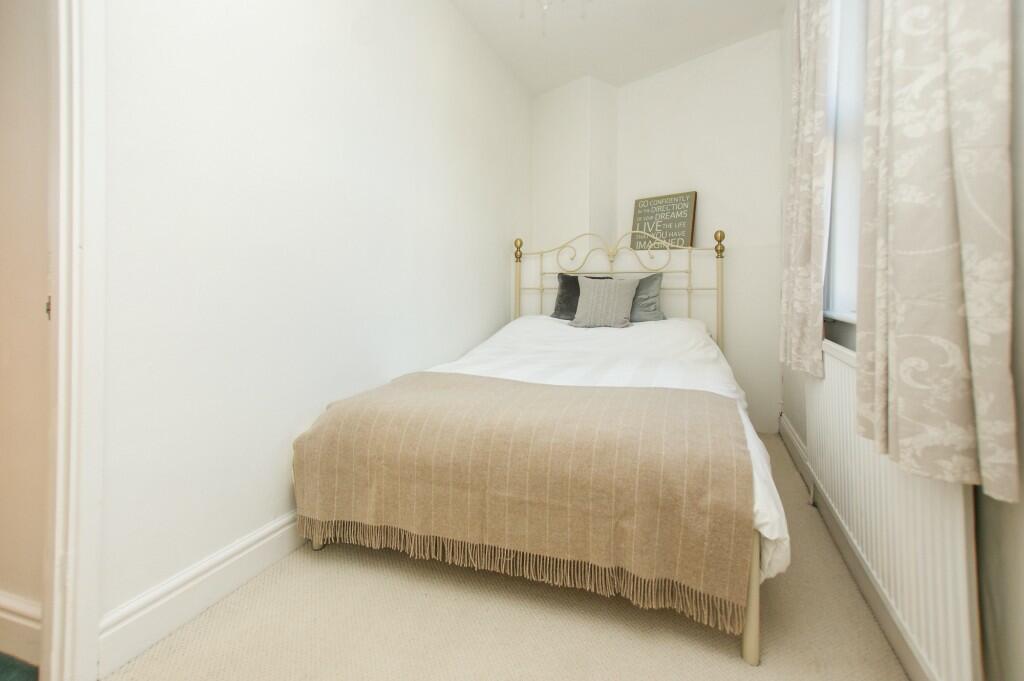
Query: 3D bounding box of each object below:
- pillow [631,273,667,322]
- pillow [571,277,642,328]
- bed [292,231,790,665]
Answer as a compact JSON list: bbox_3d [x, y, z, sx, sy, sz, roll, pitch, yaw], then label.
[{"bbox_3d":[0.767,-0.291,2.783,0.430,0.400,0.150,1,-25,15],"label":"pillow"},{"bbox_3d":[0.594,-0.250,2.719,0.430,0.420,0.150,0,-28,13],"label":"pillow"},{"bbox_3d":[0.308,0.011,2.068,1.480,1.240,2.060,2,7,22],"label":"bed"}]

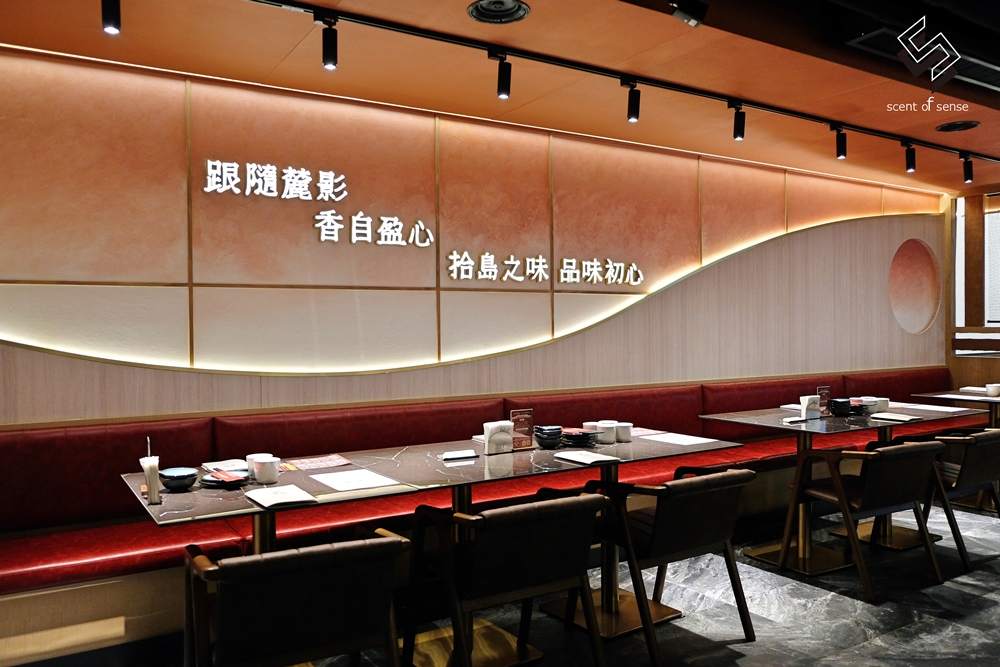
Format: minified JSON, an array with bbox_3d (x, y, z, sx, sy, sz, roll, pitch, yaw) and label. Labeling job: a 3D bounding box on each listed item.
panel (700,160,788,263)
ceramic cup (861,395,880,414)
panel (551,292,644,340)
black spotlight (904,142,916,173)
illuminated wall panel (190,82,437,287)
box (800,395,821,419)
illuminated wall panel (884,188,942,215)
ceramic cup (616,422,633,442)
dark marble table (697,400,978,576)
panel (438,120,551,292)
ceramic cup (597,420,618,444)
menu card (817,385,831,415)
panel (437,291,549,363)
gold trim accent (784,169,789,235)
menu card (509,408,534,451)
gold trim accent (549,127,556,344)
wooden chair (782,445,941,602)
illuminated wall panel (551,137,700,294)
[{"bbox_3d":[1.747,-0.830,5.326,0.900,0.739,0.040,-1,0,-32],"label":"panel"},{"bbox_3d":[2.111,0.413,4.271,0.085,0.079,0.085,-1,0,0],"label":"ceramic cup"},{"bbox_3d":[0.602,-0.106,4.520,0.690,0.252,0.030,-1,1,-32],"label":"panel"},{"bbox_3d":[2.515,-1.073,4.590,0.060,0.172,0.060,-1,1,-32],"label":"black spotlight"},{"bbox_3d":[-0.865,-0.697,3.703,1.245,0.929,0.040,-1,0,-32],"label":"illuminated wall panel"},{"bbox_3d":[1.679,0.400,4.054,0.132,0.122,0.042,-1,1,-32],"label":"box"},{"bbox_3d":[3.550,-1.105,6.447,0.877,0.243,0.040,-1,0,-32],"label":"illuminated wall panel"},{"bbox_3d":[0.546,0.436,3.295,0.085,0.079,0.085,-1,0,0],"label":"ceramic cup"},{"bbox_3d":[1.950,0.830,4.236,1.494,0.750,0.828,-1,0,-32],"label":"dark marble table"},{"bbox_3d":[-0.020,-0.684,4.132,0.710,0.905,0.030,-1,1,-32],"label":"panel"},{"bbox_3d":[0.466,0.437,3.265,0.085,0.079,0.085,-1,0,0],"label":"ceramic cup"},{"bbox_3d":[1.790,0.375,4.155,0.113,0.163,0.048,-1,0,-32],"label":"menu card"},{"bbox_3d":[-0.013,-0.042,4.138,0.710,0.360,0.030,-1,1,-32],"label":"panel"},{"bbox_3d":[2.069,-0.957,5.410,0.024,0.439,0.015,-1,1,-32],"label":"gold trim accent"},{"bbox_3d":[0.091,0.400,3.135,0.112,0.163,0.048,-1,0,-32],"label":"menu card"},{"bbox_3d":[0.305,-0.560,4.314,0.022,1.170,0.015,-1,1,-32],"label":"gold trim accent"},{"bbox_3d":[1.782,0.870,3.719,0.560,0.685,0.590,-1,1,-32],"label":"wooden chair"},{"bbox_3d":[0.806,-0.698,4.646,1.195,0.905,0.030,-1,1,-32],"label":"illuminated wall panel"}]

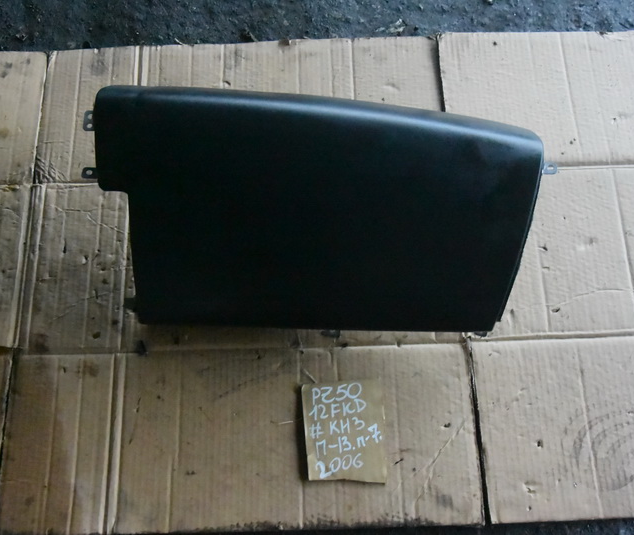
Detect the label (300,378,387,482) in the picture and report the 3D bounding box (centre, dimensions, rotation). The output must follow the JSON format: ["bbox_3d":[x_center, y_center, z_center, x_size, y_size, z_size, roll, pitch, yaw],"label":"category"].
[{"bbox_3d":[0.031,0.194,0.871,0.097,0.006,0.119,0,71,0],"label":"label"}]

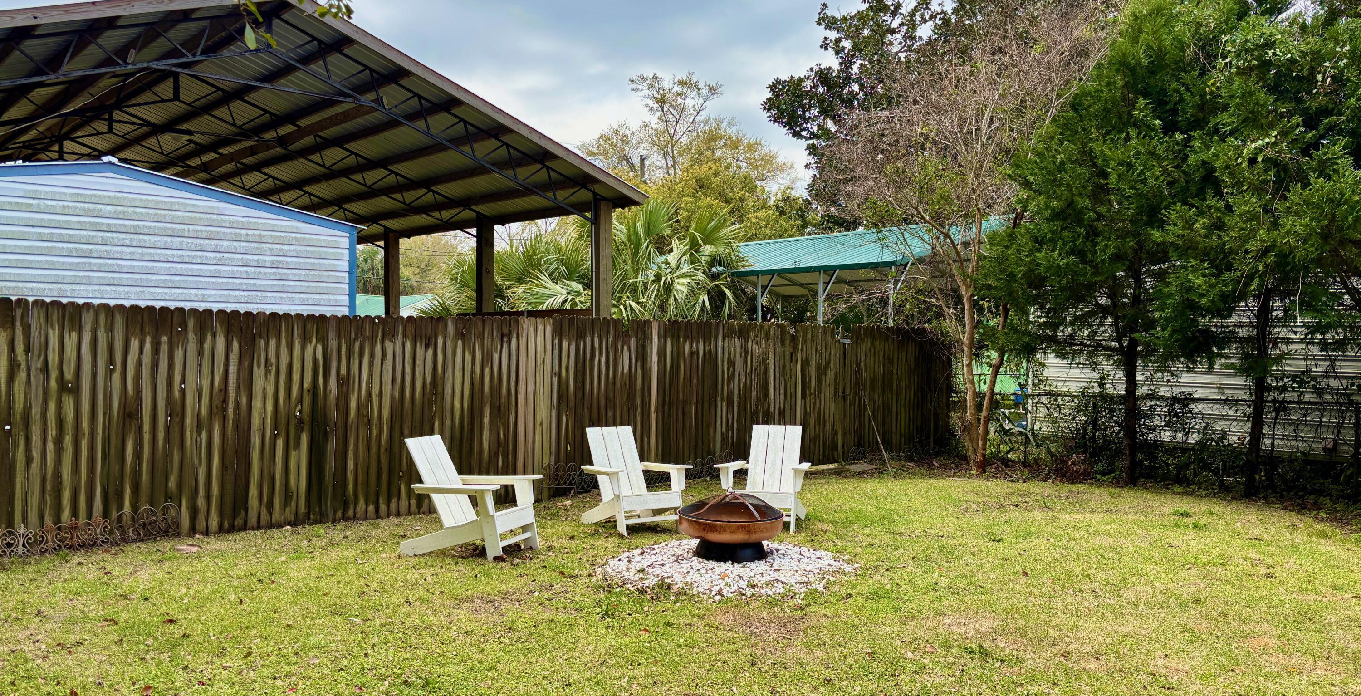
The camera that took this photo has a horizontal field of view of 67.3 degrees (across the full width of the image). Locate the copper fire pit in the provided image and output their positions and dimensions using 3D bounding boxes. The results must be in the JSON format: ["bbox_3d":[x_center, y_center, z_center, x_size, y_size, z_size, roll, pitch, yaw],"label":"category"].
[{"bbox_3d":[0.374,1.274,7.505,0.784,0.488,0.784,0,-1,0],"label":"copper fire pit"}]

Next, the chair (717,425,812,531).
[{"bbox_3d":[0.766,1.117,8.893,0.769,0.833,0.865,0,-1,16],"label":"chair"}]

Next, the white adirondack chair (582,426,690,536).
[{"bbox_3d":[-0.428,1.131,8.848,0.769,0.833,0.865,1,-1,-31],"label":"white adirondack chair"}]

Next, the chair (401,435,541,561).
[{"bbox_3d":[-1.557,1.090,7.564,0.865,0.833,0.769,0,-1,19],"label":"chair"}]

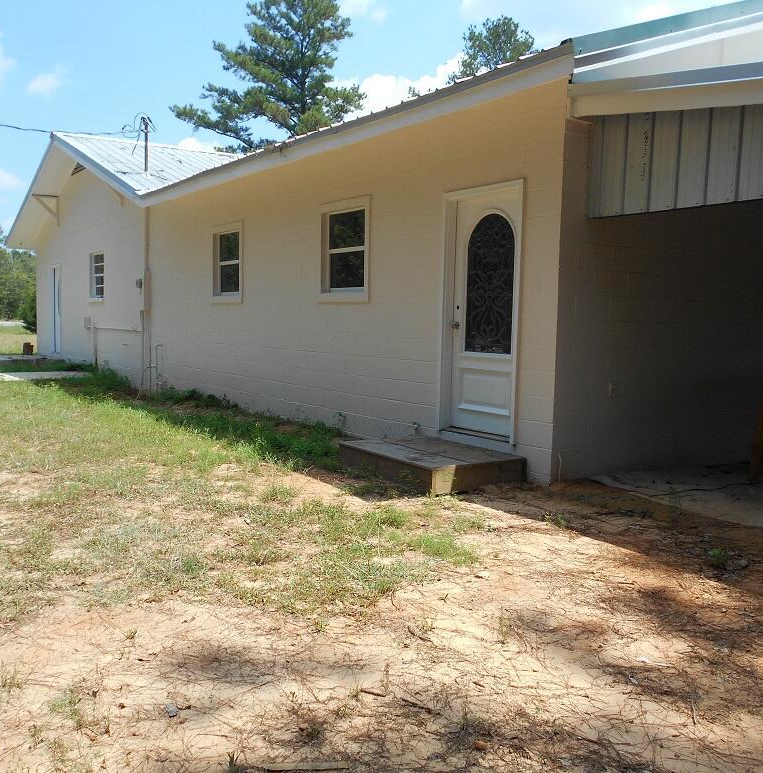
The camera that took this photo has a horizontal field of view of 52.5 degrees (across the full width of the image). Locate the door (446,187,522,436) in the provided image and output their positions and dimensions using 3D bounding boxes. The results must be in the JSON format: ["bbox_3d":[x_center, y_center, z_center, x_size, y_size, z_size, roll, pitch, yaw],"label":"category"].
[{"bbox_3d":[0.861,-0.610,6.657,0.110,2.090,0.920,-2,6,-37],"label":"door"}]

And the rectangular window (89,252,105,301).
[{"bbox_3d":[-5.722,-2.209,15.678,0.120,0.990,0.950,-2,6,-37],"label":"rectangular window"}]

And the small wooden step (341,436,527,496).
[{"bbox_3d":[0.368,0.632,6.495,0.970,0.185,1.390,-2,6,-37],"label":"small wooden step"}]

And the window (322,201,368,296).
[{"bbox_3d":[-0.365,-1.424,8.238,0.110,1.020,0.930,-2,6,-37],"label":"window"}]

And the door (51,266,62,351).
[{"bbox_3d":[-7.651,-1.804,18.299,0.110,2.060,0.960,-2,6,-37],"label":"door"}]

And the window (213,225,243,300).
[{"bbox_3d":[-2.047,-1.651,10.478,0.110,1.020,0.930,-2,6,-37],"label":"window"}]

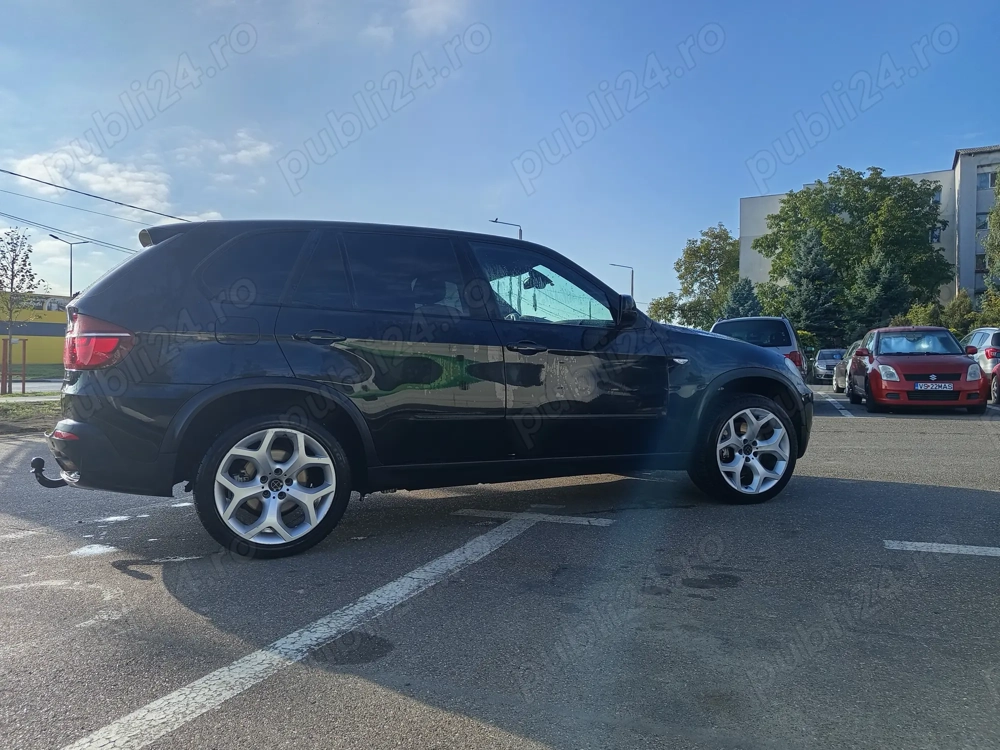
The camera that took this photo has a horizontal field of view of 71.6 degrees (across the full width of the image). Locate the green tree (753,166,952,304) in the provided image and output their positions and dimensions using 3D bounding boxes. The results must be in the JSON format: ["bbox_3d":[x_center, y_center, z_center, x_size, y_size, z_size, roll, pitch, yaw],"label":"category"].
[{"bbox_3d":[21.075,-6.178,41.630,11.000,12.607,10.500,0,1,0],"label":"green tree"}]

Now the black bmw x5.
[{"bbox_3d":[-0.185,-0.030,4.657,4.880,1.740,1.970,0,1,-25],"label":"black bmw x5"}]

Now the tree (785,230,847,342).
[{"bbox_3d":[16.367,-3.642,36.080,3.400,7.725,3.400,0,1,0],"label":"tree"}]

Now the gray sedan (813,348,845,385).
[{"bbox_3d":[13.855,-0.378,28.792,1.740,1.500,4.300,1,1,21],"label":"gray sedan"}]

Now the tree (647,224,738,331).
[{"bbox_3d":[17.920,-7.095,63.139,9.000,13.528,9.000,0,1,0],"label":"tree"}]

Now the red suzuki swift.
[{"bbox_3d":[7.338,-0.143,12.369,1.700,1.500,3.700,1,1,21],"label":"red suzuki swift"}]

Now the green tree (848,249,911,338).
[{"bbox_3d":[19.196,-3.067,35.068,3.400,6.640,3.400,0,1,0],"label":"green tree"}]

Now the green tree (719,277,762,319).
[{"bbox_3d":[14.557,-2.938,42.062,3.200,6.059,3.200,0,1,0],"label":"green tree"}]

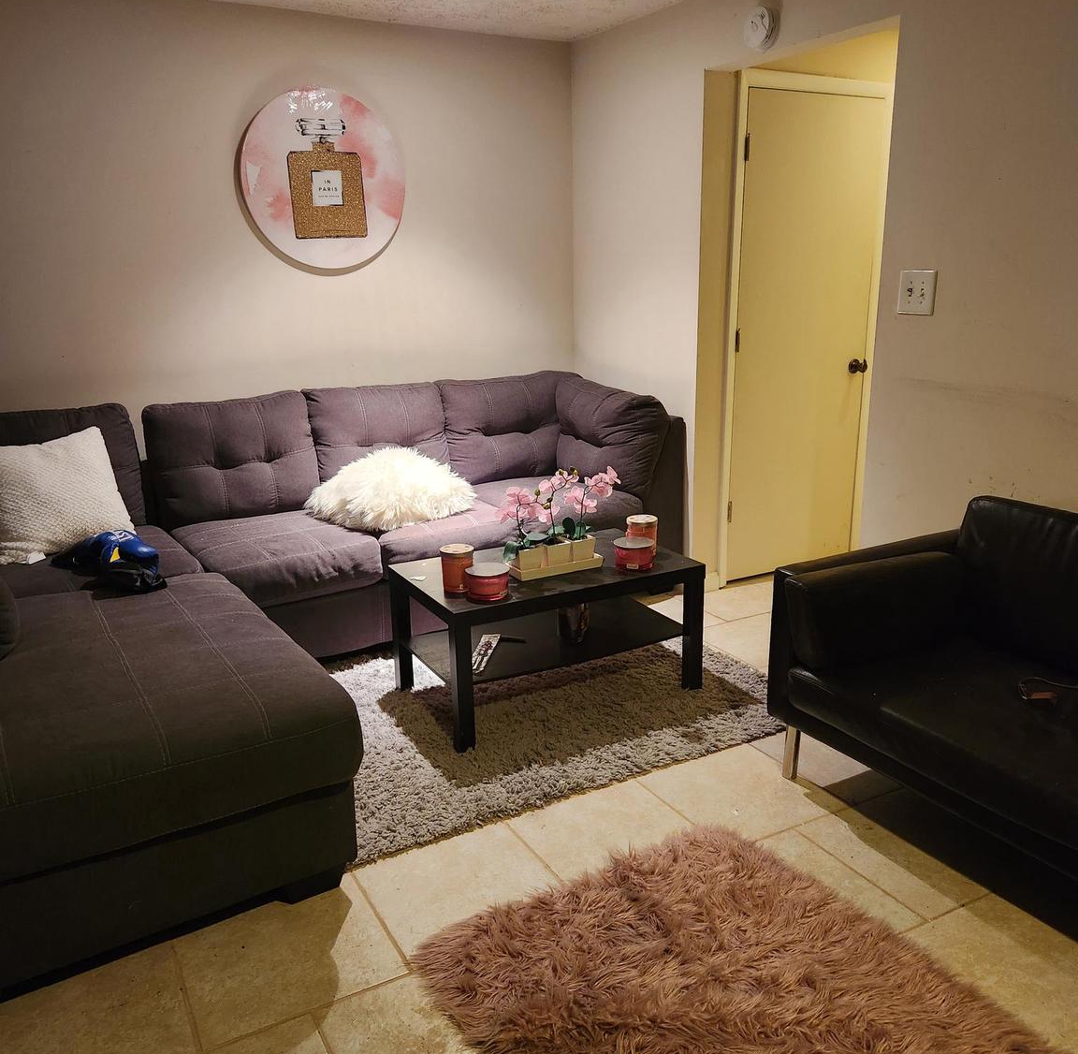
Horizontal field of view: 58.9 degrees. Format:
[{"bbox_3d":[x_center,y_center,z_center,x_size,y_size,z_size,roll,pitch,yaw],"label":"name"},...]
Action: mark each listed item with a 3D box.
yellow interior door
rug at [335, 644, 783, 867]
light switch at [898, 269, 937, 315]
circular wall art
[{"bbox_3d":[1.148,-0.793,4.196,0.755,2.037,0.045,-9,18,-28],"label":"yellow interior door"},{"bbox_3d":[-0.283,0.555,3.254,2.000,0.033,1.520,-9,18,-28],"label":"rug"},{"bbox_3d":[1.152,-0.715,2.924,0.014,0.128,0.128,-9,18,-28],"label":"light switch"},{"bbox_3d":[-0.884,-1.435,3.963,0.705,0.705,0.025,-9,18,-28],"label":"circular wall art"}]

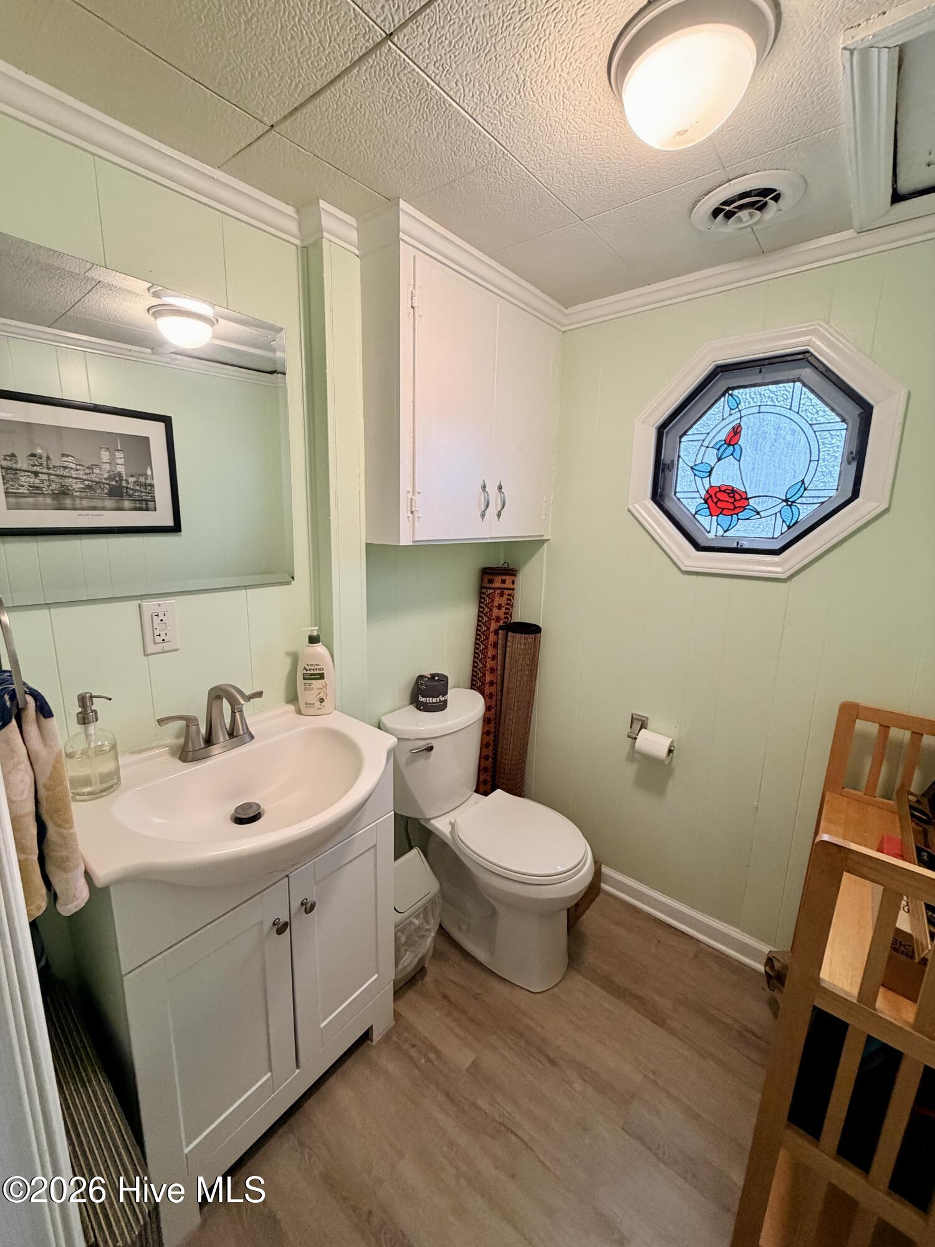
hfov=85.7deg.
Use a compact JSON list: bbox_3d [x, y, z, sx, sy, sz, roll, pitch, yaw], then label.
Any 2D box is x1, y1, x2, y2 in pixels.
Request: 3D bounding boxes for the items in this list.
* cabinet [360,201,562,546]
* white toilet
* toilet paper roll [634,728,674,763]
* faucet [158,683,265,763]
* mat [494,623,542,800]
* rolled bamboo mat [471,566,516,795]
[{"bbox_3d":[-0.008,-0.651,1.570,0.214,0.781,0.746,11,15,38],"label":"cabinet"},{"bbox_3d":[0.086,0.694,1.652,0.670,0.763,0.417,11,15,38],"label":"white toilet"},{"bbox_3d":[0.616,0.403,1.661,0.102,0.086,0.086,11,15,38],"label":"toilet paper roll"},{"bbox_3d":[-0.529,0.210,1.100,0.157,0.160,0.222,11,15,38],"label":"faucet"},{"bbox_3d":[0.174,0.508,1.990,0.135,0.993,0.120,3,8,-1],"label":"mat"},{"bbox_3d":[0.071,0.396,1.991,0.115,1.214,0.120,10,8,38],"label":"rolled bamboo mat"}]

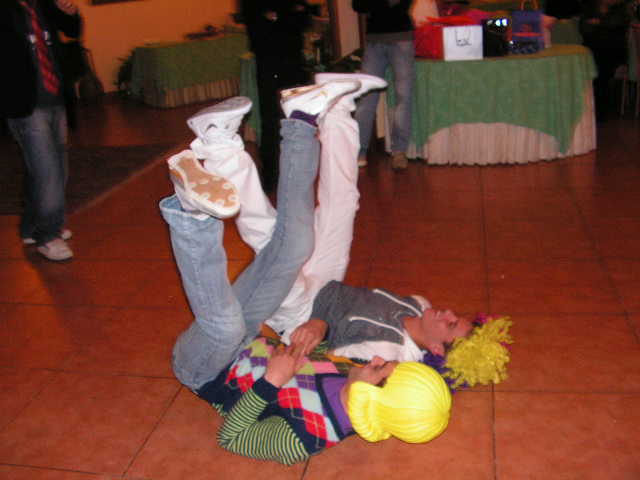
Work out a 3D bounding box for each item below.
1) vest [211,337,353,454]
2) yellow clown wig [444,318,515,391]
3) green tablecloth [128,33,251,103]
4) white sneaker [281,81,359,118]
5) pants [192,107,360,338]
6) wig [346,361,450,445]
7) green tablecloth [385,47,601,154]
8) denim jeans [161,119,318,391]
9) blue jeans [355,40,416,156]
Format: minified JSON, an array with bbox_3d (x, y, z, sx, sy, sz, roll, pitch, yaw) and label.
[{"bbox_3d":[-0.131,0.495,2.159,0.480,0.220,0.400,9,26,32],"label":"vest"},{"bbox_3d":[0.541,0.384,2.270,0.220,0.210,0.220,0,22,13],"label":"yellow clown wig"},{"bbox_3d":[-1.506,-2.259,8.753,1.500,0.700,0.900,-8,22,-6],"label":"green tablecloth"},{"bbox_3d":[-0.002,-0.430,2.021,0.270,0.108,0.100,1,22,28],"label":"white sneaker"},{"bbox_3d":[-0.111,0.010,2.420,0.550,0.910,0.450,2,23,18],"label":"pants"},{"bbox_3d":[0.246,0.496,2.031,0.305,0.250,0.235,5,-20,26],"label":"wig"},{"bbox_3d":[1.296,-1.083,5.086,1.540,0.730,0.950,1,22,16],"label":"green tablecloth"},{"bbox_3d":[-0.247,0.119,2.151,0.520,0.950,0.490,5,24,26],"label":"denim jeans"},{"bbox_3d":[0.491,-1.060,4.987,0.420,0.870,0.320,2,23,18],"label":"blue jeans"}]

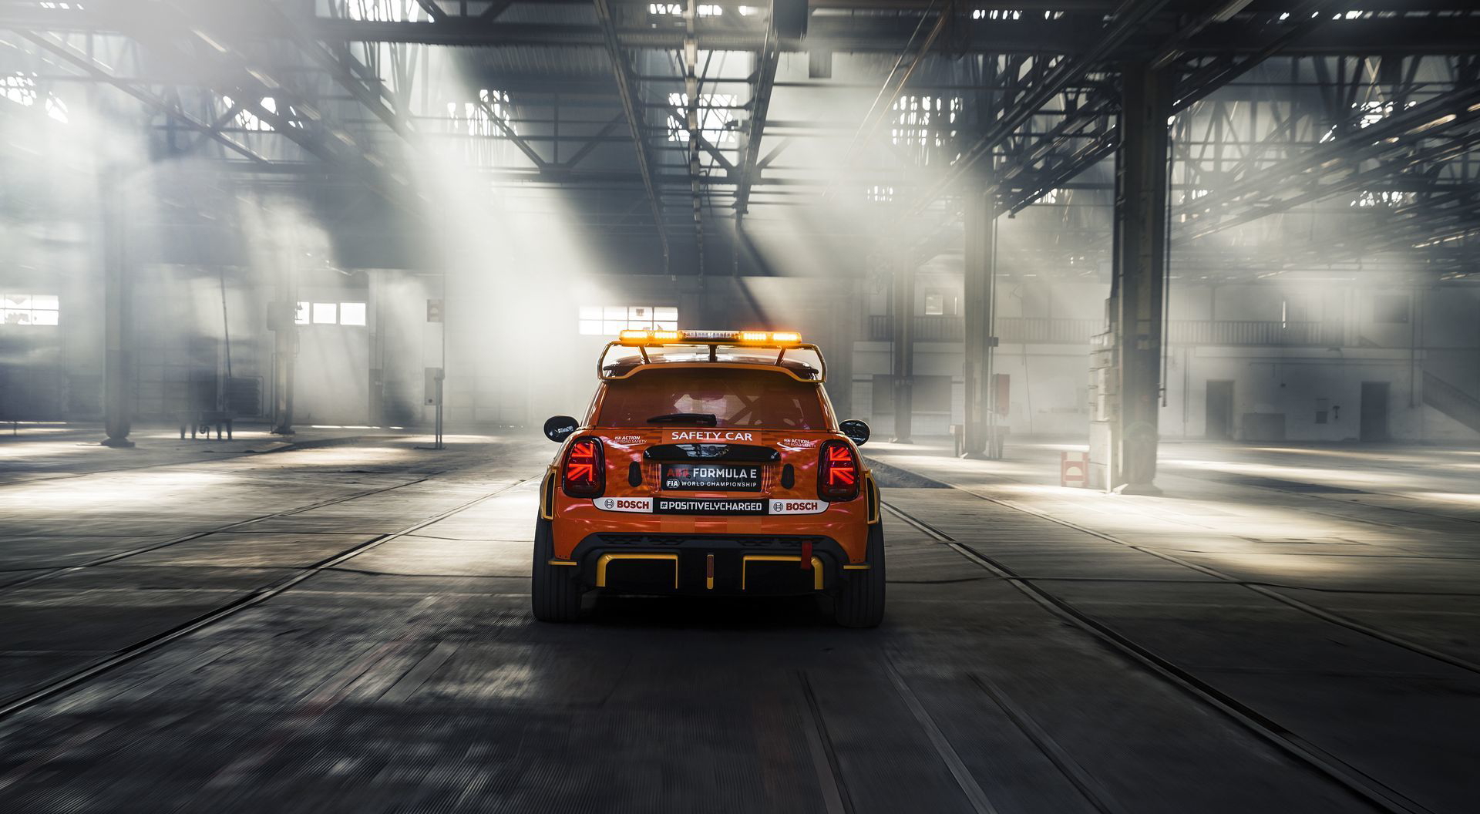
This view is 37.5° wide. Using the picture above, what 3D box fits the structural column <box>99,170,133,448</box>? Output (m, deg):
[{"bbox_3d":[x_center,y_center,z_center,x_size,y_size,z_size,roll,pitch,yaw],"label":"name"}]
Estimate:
[{"bbox_3d":[-13.390,-2.120,46.800,0.660,5.950,0.640,1,0,-1],"label":"structural column"}]

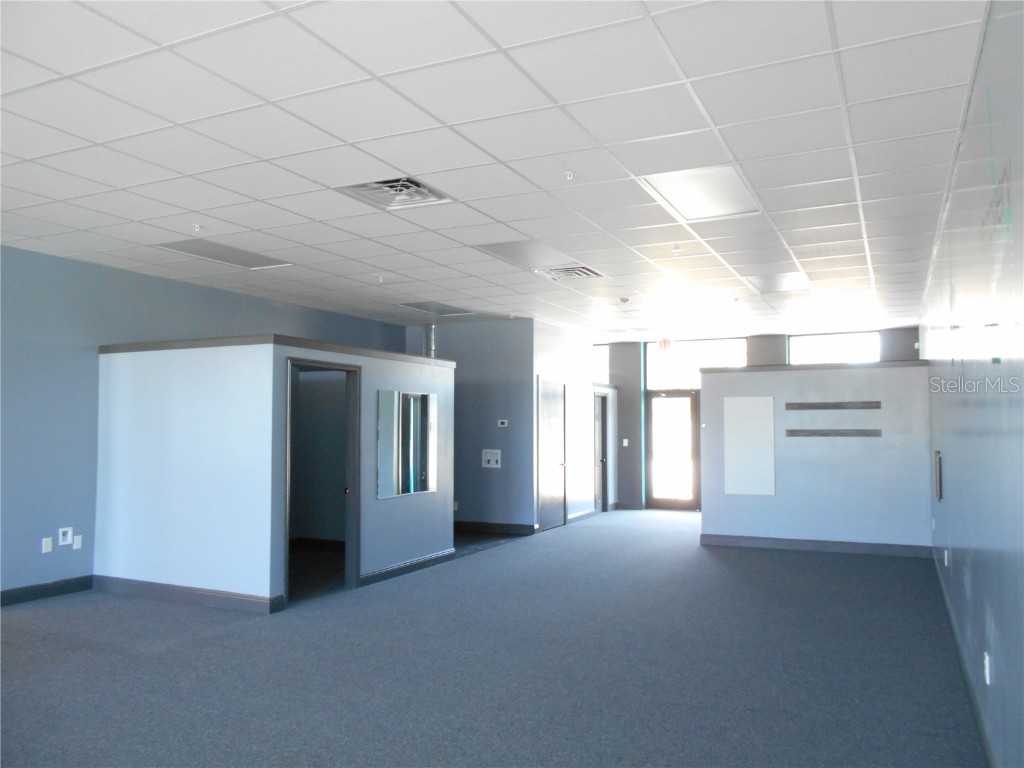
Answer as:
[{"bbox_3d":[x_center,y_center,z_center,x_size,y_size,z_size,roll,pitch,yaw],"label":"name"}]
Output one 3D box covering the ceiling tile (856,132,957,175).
[{"bbox_3d":[2.221,-1.295,4.352,0.510,0.020,0.605,-1,-3,26],"label":"ceiling tile"}]

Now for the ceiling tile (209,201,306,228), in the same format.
[{"bbox_3d":[-1.855,-1.234,5.628,0.600,0.020,0.600,-1,-3,26],"label":"ceiling tile"}]

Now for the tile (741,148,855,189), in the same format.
[{"bbox_3d":[1.720,-1.285,4.598,0.605,0.020,0.605,-1,-3,26],"label":"tile"}]

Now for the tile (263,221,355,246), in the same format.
[{"bbox_3d":[-1.593,-1.206,6.163,0.600,0.020,0.600,-1,-3,26],"label":"tile"}]

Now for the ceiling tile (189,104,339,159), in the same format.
[{"bbox_3d":[-1.286,-1.311,4.013,0.605,0.020,0.605,-1,-3,26],"label":"ceiling tile"}]

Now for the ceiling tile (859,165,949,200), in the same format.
[{"bbox_3d":[2.467,-1.255,4.843,0.510,0.020,0.600,-1,-3,26],"label":"ceiling tile"}]

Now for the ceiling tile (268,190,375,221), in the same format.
[{"bbox_3d":[-1.306,-1.245,5.361,0.600,0.020,0.600,-1,-3,26],"label":"ceiling tile"}]

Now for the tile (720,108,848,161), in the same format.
[{"bbox_3d":[1.441,-1.308,4.053,0.605,0.020,0.605,-1,-3,26],"label":"tile"}]

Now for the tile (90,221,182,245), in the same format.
[{"bbox_3d":[-2.951,-1.212,6.164,0.600,0.020,0.600,-1,-3,26],"label":"tile"}]

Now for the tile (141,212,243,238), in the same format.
[{"bbox_3d":[-2.422,-1.234,5.947,0.605,0.020,0.605,-1,-3,26],"label":"tile"}]

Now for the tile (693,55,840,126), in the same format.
[{"bbox_3d":[1.190,-1.340,3.520,0.605,0.020,0.605,-1,-3,26],"label":"tile"}]

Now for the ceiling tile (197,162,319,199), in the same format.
[{"bbox_3d":[-1.577,-1.277,4.835,0.605,0.020,0.605,-1,-3,26],"label":"ceiling tile"}]

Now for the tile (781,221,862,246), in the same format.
[{"bbox_3d":[2.492,-1.197,6.193,0.600,0.020,0.600,-1,-3,26],"label":"tile"}]

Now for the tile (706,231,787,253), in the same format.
[{"bbox_3d":[1.975,-1.209,6.556,0.605,0.020,0.605,-1,-3,26],"label":"tile"}]

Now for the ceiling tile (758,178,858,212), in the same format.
[{"bbox_3d":[1.963,-1.250,5.114,0.600,0.020,0.600,-1,-3,26],"label":"ceiling tile"}]

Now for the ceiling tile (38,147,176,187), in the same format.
[{"bbox_3d":[-2.404,-1.293,4.572,0.605,0.020,0.605,-1,-3,26],"label":"ceiling tile"}]

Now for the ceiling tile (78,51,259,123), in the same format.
[{"bbox_3d":[-1.548,-1.339,3.485,0.600,0.020,0.600,-1,-3,26],"label":"ceiling tile"}]

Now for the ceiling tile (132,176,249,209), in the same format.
[{"bbox_3d":[-2.136,-1.269,5.126,0.605,0.020,0.605,-1,-3,26],"label":"ceiling tile"}]

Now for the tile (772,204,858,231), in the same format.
[{"bbox_3d":[2.262,-1.245,5.735,0.605,0.020,0.605,-1,-3,26],"label":"tile"}]

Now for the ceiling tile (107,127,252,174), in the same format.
[{"bbox_3d":[-1.831,-1.301,4.292,0.600,0.020,0.600,-1,-3,26],"label":"ceiling tile"}]

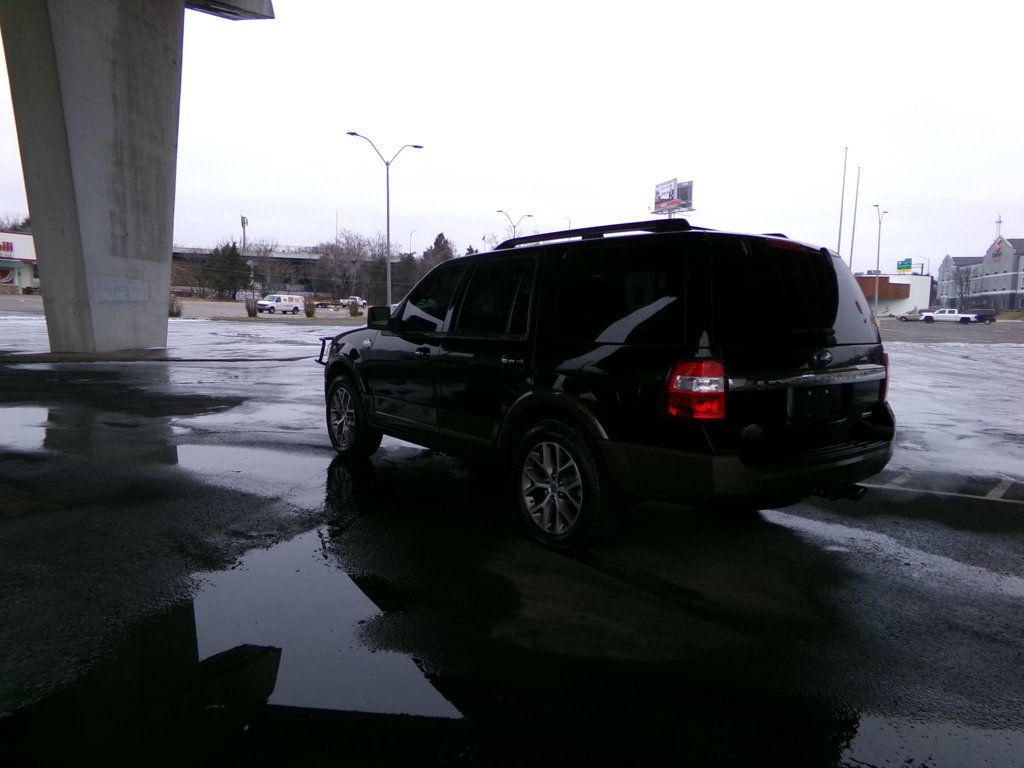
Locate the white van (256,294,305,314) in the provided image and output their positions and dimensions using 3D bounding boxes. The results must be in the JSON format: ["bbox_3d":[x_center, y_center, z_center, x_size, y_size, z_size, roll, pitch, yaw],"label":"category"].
[{"bbox_3d":[-25.345,-8.734,78.000,2.030,2.100,5.550,5,7,28],"label":"white van"}]

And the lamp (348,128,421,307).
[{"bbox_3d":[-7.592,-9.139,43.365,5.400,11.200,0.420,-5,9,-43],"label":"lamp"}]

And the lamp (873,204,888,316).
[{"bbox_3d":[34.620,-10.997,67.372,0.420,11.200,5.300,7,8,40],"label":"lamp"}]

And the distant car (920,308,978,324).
[{"bbox_3d":[54.163,-8.317,88.000,5.920,1.880,2.030,5,7,32],"label":"distant car"}]

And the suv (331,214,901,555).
[{"bbox_3d":[0.140,-0.160,6.021,2.100,1.970,5.380,-4,8,-37],"label":"suv"}]

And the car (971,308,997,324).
[{"bbox_3d":[58.825,-8.540,90.500,4.950,1.820,1.970,5,8,33],"label":"car"}]

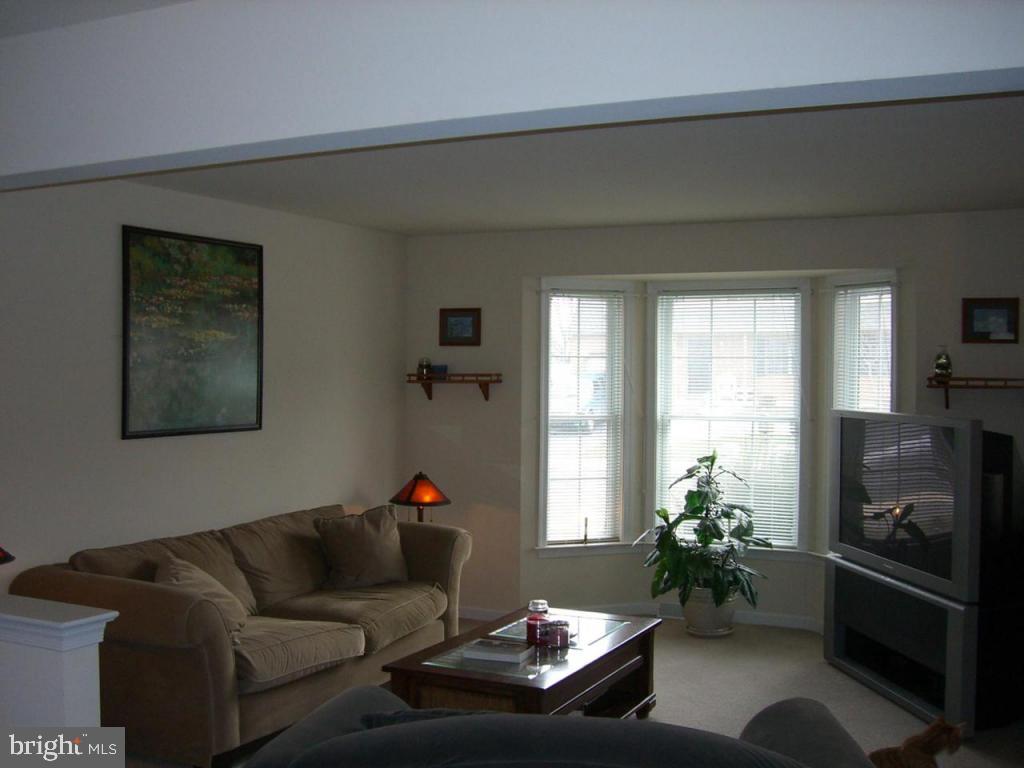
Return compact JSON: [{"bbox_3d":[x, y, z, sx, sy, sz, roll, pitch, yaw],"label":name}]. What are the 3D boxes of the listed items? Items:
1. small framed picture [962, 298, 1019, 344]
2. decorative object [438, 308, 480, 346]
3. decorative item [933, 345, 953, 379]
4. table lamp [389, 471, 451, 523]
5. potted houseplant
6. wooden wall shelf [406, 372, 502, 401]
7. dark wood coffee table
[{"bbox_3d":[2.415,-0.320,5.675,0.285,0.235,0.030,1,1,27],"label":"small framed picture"},{"bbox_3d":[-0.332,-0.356,7.081,0.290,0.235,0.030,1,1,27],"label":"decorative object"},{"bbox_3d":[2.194,-0.099,5.719,0.090,0.195,0.090,1,1,27],"label":"decorative item"},{"bbox_3d":[-0.568,0.787,6.993,0.390,0.480,0.390,1,1,0],"label":"table lamp"},{"bbox_3d":[1.177,0.956,6.751,0.730,1.080,0.680,1,1,27],"label":"potted houseplant"},{"bbox_3d":[-0.364,0.019,7.045,0.610,0.165,0.130,1,1,27],"label":"wooden wall shelf"},{"bbox_3d":[0.096,1.279,4.609,0.660,0.460,1.240,1,1,27],"label":"dark wood coffee table"}]

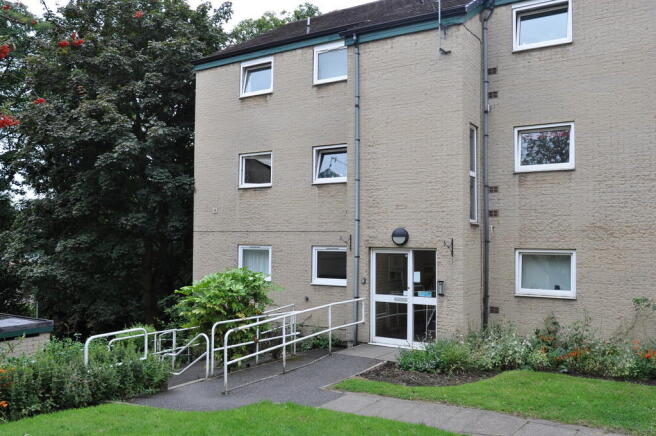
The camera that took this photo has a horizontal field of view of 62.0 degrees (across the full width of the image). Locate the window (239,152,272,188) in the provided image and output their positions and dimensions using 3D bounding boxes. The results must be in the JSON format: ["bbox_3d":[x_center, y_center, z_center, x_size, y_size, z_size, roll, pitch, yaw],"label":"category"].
[{"bbox_3d":[-2.032,-1.325,15.371,1.150,0.970,0.110,-1,-3,30],"label":"window"}]

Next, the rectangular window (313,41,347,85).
[{"bbox_3d":[0.160,-4.021,14.215,1.201,1.027,0.100,-1,-3,32],"label":"rectangular window"}]

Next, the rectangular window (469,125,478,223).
[{"bbox_3d":[3.111,-0.922,11.780,0.100,2.110,0.590,-1,-3,32],"label":"rectangular window"}]

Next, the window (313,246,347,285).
[{"bbox_3d":[0.102,1.241,14.026,1.150,0.980,0.110,-1,-3,30],"label":"window"}]

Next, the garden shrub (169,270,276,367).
[{"bbox_3d":[-2.066,1.986,10.900,2.030,1.840,1.750,1,-2,-11],"label":"garden shrub"}]

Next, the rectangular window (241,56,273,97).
[{"bbox_3d":[-2.001,-3.979,15.578,1.201,1.027,0.100,-1,-3,32],"label":"rectangular window"}]

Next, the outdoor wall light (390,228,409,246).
[{"bbox_3d":[1.547,0.401,11.673,0.370,0.370,0.140,-1,-3,32],"label":"outdoor wall light"}]

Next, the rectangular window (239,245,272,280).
[{"bbox_3d":[-2.042,1.284,15.264,1.150,0.980,0.110,-1,-3,30],"label":"rectangular window"}]

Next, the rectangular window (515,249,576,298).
[{"bbox_3d":[4.512,1.151,11.329,1.201,0.997,0.100,-1,-3,32],"label":"rectangular window"}]

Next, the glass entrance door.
[{"bbox_3d":[1.651,1.718,11.752,1.544,2.093,0.100,-1,-3,32],"label":"glass entrance door"}]

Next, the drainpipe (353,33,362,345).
[{"bbox_3d":[0.649,-0.672,12.115,0.110,6.940,0.120,-1,-3,30],"label":"drainpipe"}]

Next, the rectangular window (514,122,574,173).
[{"bbox_3d":[4.526,-1.453,11.432,1.201,0.992,0.100,-1,-3,32],"label":"rectangular window"}]

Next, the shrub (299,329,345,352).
[{"bbox_3d":[-0.151,2.849,12.700,1.010,0.520,0.750,-1,-3,30],"label":"shrub"}]

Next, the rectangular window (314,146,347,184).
[{"bbox_3d":[0.117,-1.374,14.130,1.150,0.970,0.110,-1,-3,30],"label":"rectangular window"}]

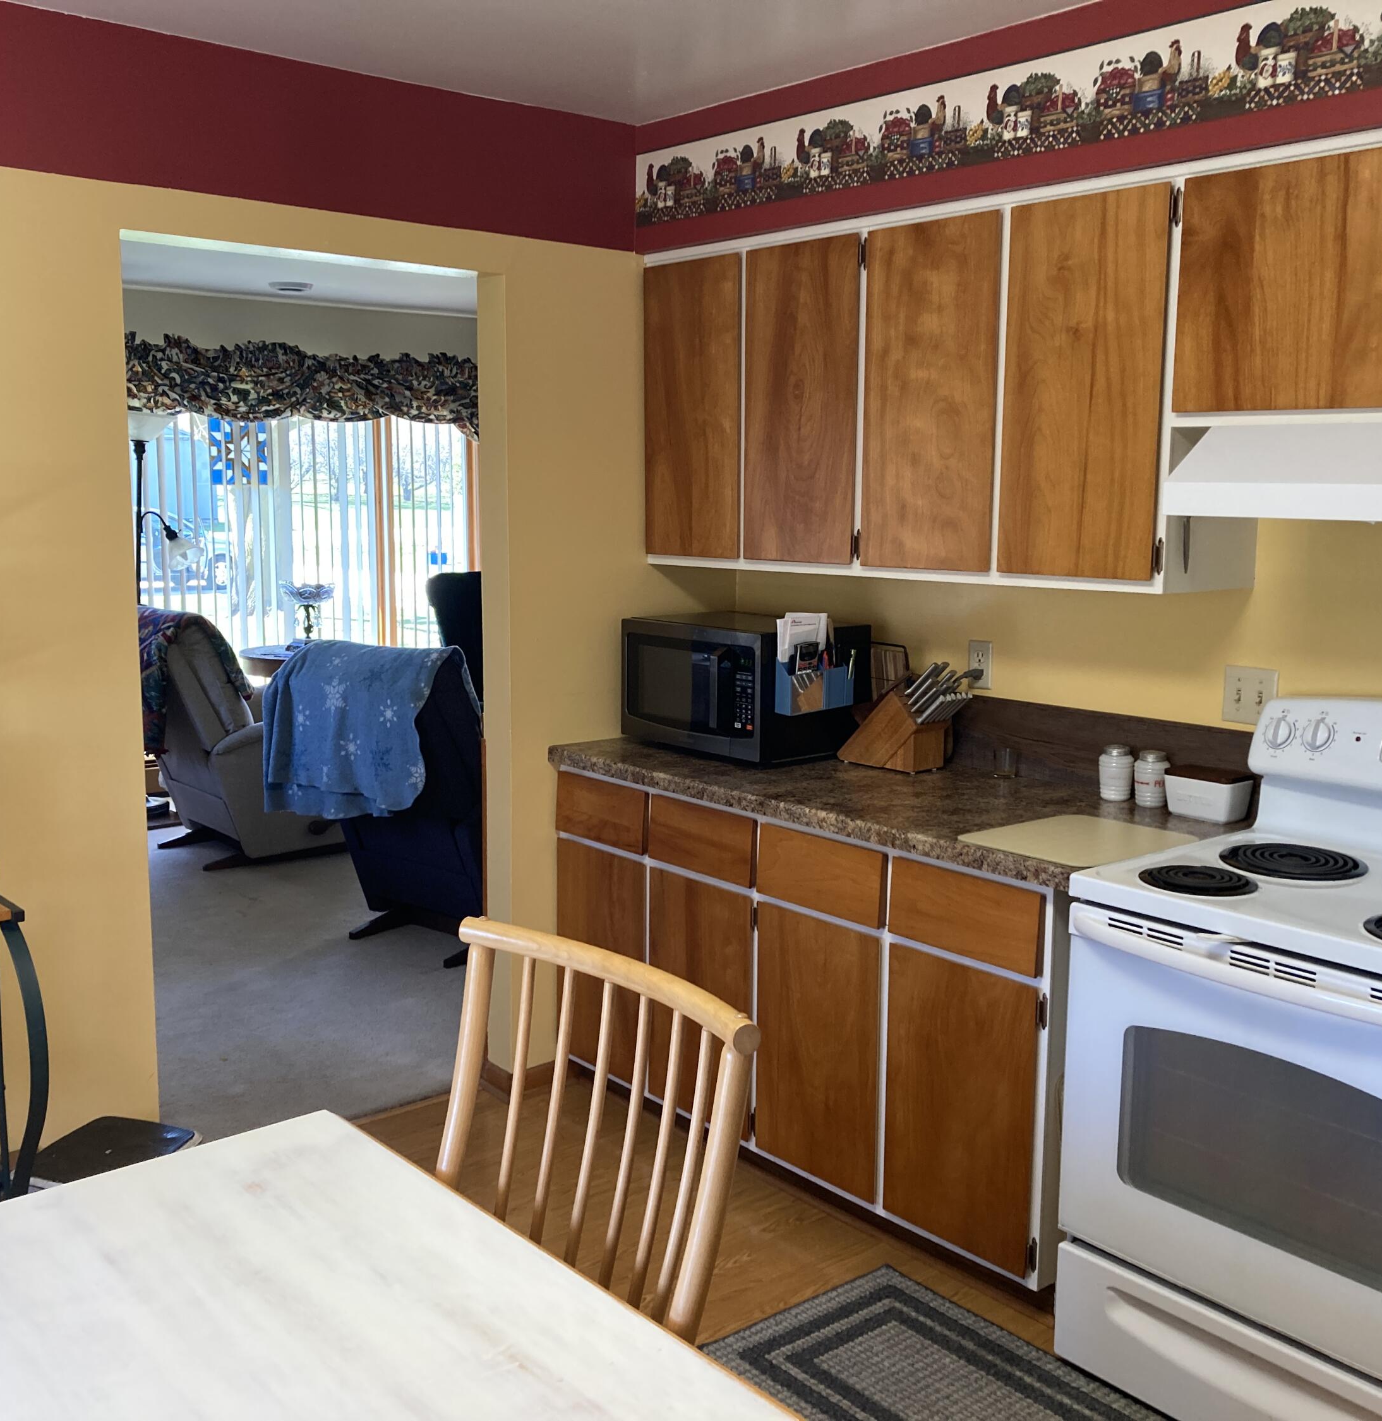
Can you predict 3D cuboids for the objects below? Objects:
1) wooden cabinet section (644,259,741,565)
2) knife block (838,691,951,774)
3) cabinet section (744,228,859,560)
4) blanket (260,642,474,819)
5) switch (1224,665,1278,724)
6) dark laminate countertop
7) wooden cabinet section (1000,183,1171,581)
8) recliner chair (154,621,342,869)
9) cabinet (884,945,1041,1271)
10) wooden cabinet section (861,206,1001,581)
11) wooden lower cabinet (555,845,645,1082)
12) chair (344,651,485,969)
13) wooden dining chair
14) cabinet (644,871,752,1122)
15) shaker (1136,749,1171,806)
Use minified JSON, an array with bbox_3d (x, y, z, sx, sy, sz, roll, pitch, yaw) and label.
[{"bbox_3d":[0.129,-0.771,3.963,0.337,0.737,0.375,-7,11,-40],"label":"wooden cabinet section"},{"bbox_3d":[0.477,0.034,3.639,0.120,0.190,0.250,-7,11,-40],"label":"knife block"},{"bbox_3d":[0.378,-0.727,3.673,0.337,0.737,0.376,-7,11,-40],"label":"cabinet section"},{"bbox_3d":[-0.992,0.056,5.022,0.830,0.590,0.360,7,11,37],"label":"blanket"},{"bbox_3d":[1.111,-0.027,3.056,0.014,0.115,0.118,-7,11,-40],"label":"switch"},{"bbox_3d":[0.390,0.173,3.458,0.630,0.042,1.568,-7,11,-40],"label":"dark laminate countertop"},{"bbox_3d":[0.884,-0.637,3.085,0.337,0.737,0.375,-7,11,-40],"label":"wooden cabinet section"},{"bbox_3d":[-1.863,0.068,6.520,0.950,1.045,0.830,-8,12,-43],"label":"recliner chair"},{"bbox_3d":[0.688,0.740,3.099,0.500,0.560,0.358,-7,11,-40],"label":"cabinet"},{"bbox_3d":[0.633,-0.681,3.377,0.337,0.737,0.376,-7,11,-40],"label":"wooden cabinet section"},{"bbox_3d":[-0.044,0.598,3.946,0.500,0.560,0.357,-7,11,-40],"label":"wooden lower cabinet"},{"bbox_3d":[-0.786,0.256,5.304,0.850,1.055,0.950,7,11,37],"label":"chair"},{"bbox_3d":[-0.278,0.827,1.820,0.550,0.970,0.540,-7,11,-40],"label":"wooden dining chair"},{"bbox_3d":[0.196,0.644,3.668,0.500,0.560,0.355,-7,11,-40],"label":"cabinet"},{"bbox_3d":[0.958,0.141,3.186,0.073,0.112,0.073,-7,11,-40],"label":"shaker"}]

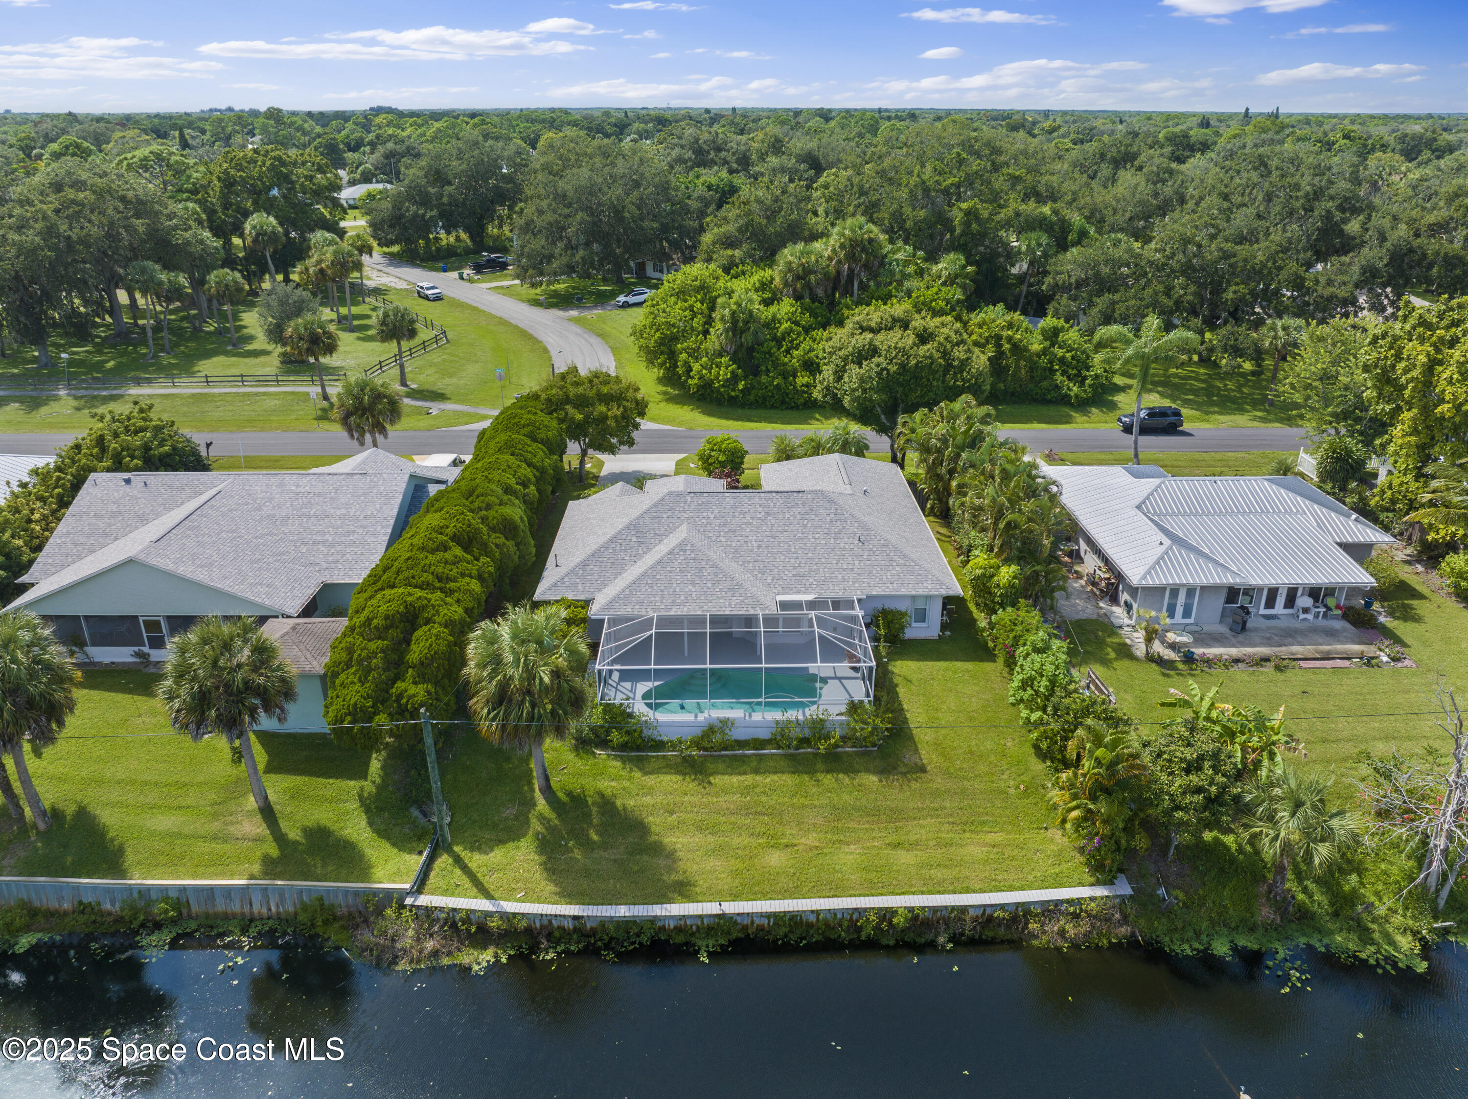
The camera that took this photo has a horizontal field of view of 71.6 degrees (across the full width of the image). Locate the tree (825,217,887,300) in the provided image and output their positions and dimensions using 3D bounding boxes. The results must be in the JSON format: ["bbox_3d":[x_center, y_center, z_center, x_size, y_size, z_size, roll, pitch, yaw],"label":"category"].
[{"bbox_3d":[13.086,-29.053,110.582,6.630,13.560,6.630,0,23,0],"label":"tree"}]

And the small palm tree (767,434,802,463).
[{"bbox_3d":[3.574,-6.924,72.358,2.550,2.900,2.500,0,23,0],"label":"small palm tree"}]

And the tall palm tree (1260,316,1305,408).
[{"bbox_3d":[47.257,-16.297,88.696,3.860,7.890,3.860,0,23,0],"label":"tall palm tree"}]

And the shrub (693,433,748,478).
[{"bbox_3d":[-0.937,-6.590,71.308,3.800,3.200,3.700,0,23,0],"label":"shrub"}]

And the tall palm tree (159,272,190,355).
[{"bbox_3d":[-58.131,-24.644,106.153,4.100,8.500,3.800,0,23,0],"label":"tall palm tree"}]

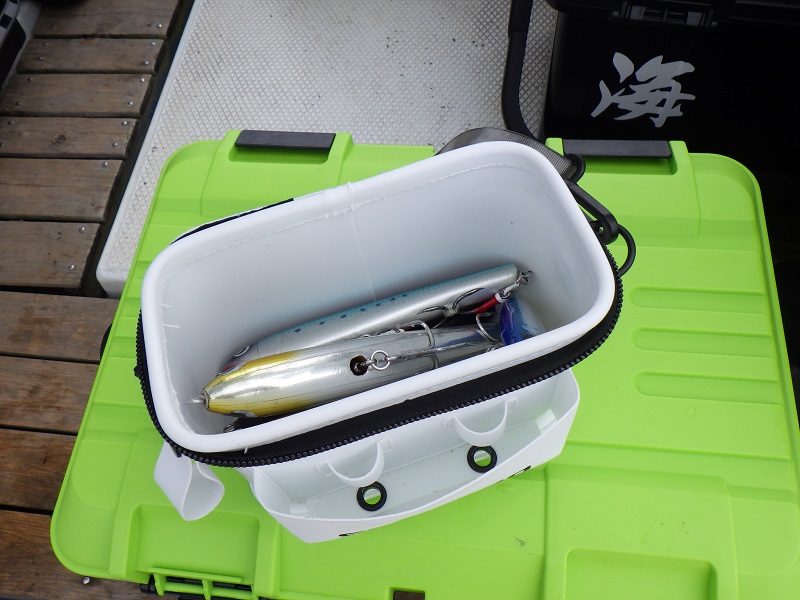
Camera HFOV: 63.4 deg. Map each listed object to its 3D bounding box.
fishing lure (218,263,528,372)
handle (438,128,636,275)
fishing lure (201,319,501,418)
[{"bbox_3d":[-0.012,0.011,0.410,0.212,0.025,0.027,-17,107,-14],"label":"fishing lure"},{"bbox_3d":[0.079,-0.061,0.386,0.130,0.042,0.052,39,72,19],"label":"handle"},{"bbox_3d":[-0.022,0.041,0.375,0.177,0.035,0.033,-9,63,-16],"label":"fishing lure"}]

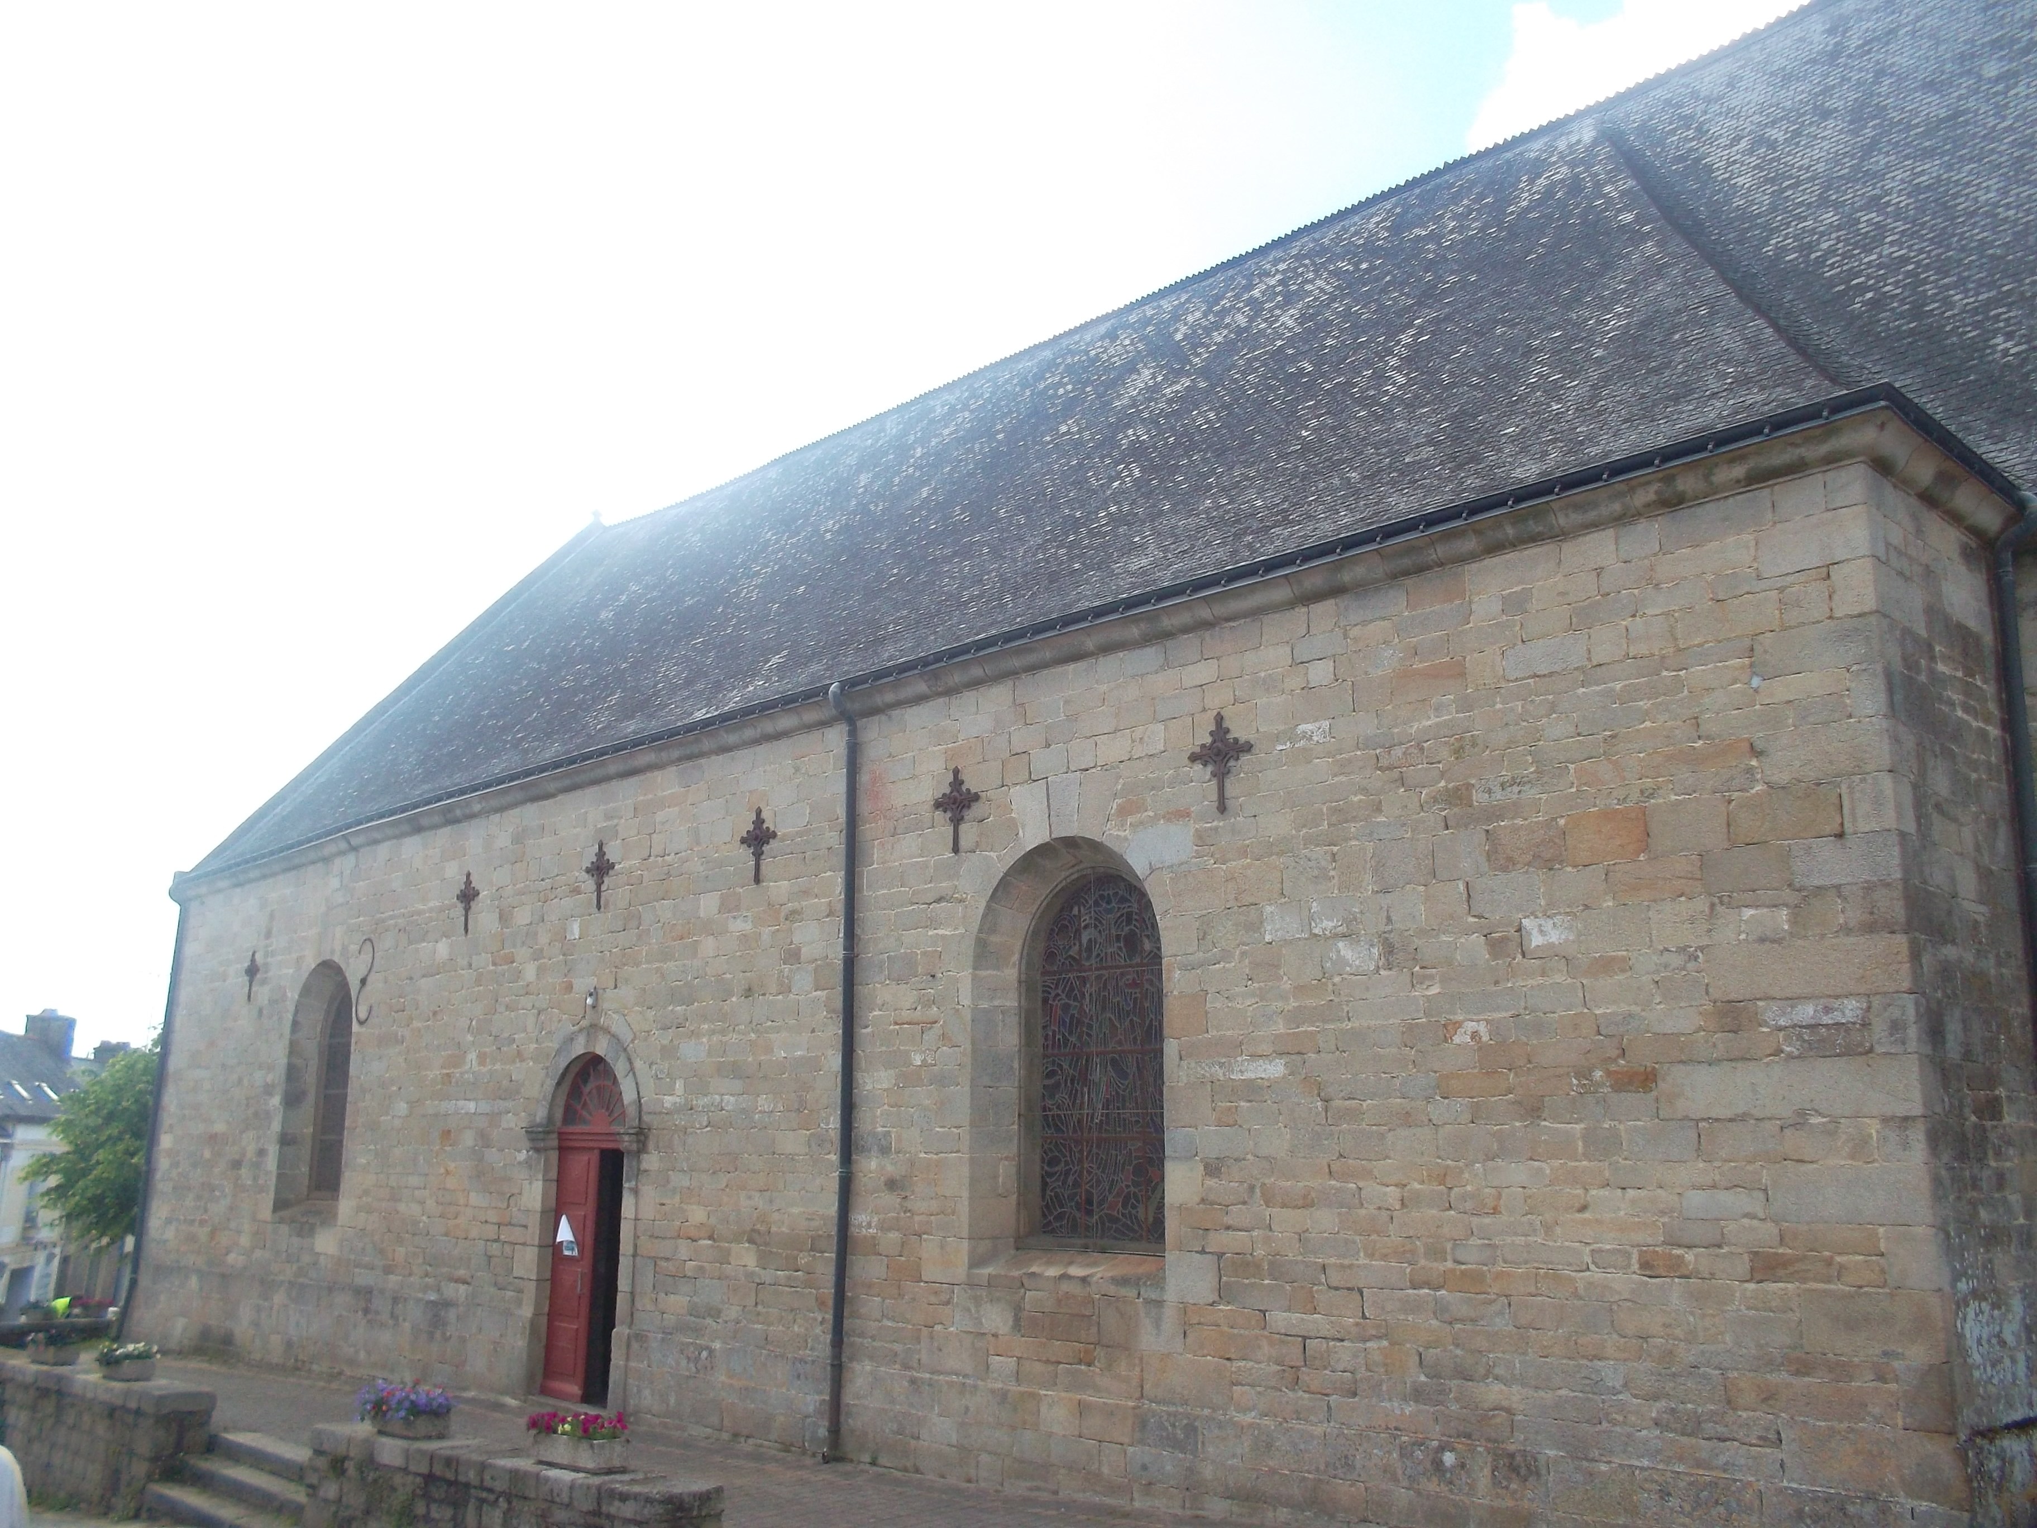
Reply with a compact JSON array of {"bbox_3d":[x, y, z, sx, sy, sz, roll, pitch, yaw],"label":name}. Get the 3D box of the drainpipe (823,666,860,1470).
[{"bbox_3d":[-1.512,2.345,13.249,0.120,6.115,0.340,-11,-17,42],"label":"drainpipe"}]

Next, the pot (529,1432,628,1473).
[{"bbox_3d":[-2.972,4.662,11.236,0.650,0.195,0.270,-11,-17,42],"label":"pot"}]

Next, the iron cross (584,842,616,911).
[{"bbox_3d":[-4.156,1.103,16.257,0.520,0.690,0.060,-11,-17,42],"label":"iron cross"}]

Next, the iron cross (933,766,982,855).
[{"bbox_3d":[-0.478,0.353,12.662,0.527,0.694,0.068,-12,-18,43],"label":"iron cross"}]

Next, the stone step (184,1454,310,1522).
[{"bbox_3d":[-6.128,5.797,13.228,2.168,0.157,0.340,-12,-18,43],"label":"stone step"}]

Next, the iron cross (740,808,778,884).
[{"bbox_3d":[-2.326,0.720,14.607,0.520,0.690,0.060,-11,-17,42],"label":"iron cross"}]

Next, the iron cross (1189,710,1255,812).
[{"bbox_3d":[1.336,-0.004,10.909,0.530,0.683,0.068,-12,-18,43],"label":"iron cross"}]

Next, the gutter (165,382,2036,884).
[{"bbox_3d":[-3.079,0.142,16.764,22.800,0.340,2.200,-11,-17,42],"label":"gutter"}]

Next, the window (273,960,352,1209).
[{"bbox_3d":[-8.215,3.869,19.811,1.740,3.006,0.460,-11,-17,42],"label":"window"}]

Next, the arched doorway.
[{"bbox_3d":[-4.031,4.322,15.531,1.445,3.136,0.289,-12,-18,43],"label":"arched doorway"}]

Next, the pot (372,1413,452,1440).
[{"bbox_3d":[-4.484,4.880,12.237,0.630,0.195,0.270,-11,-17,42],"label":"pot"}]

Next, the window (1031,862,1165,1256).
[{"bbox_3d":[0.591,2.097,11.754,1.411,2.686,0.213,-12,-18,43],"label":"window"}]

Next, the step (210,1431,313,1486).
[{"bbox_3d":[-6.120,5.748,13.680,2.083,0.157,0.349,-12,-18,43],"label":"step"}]

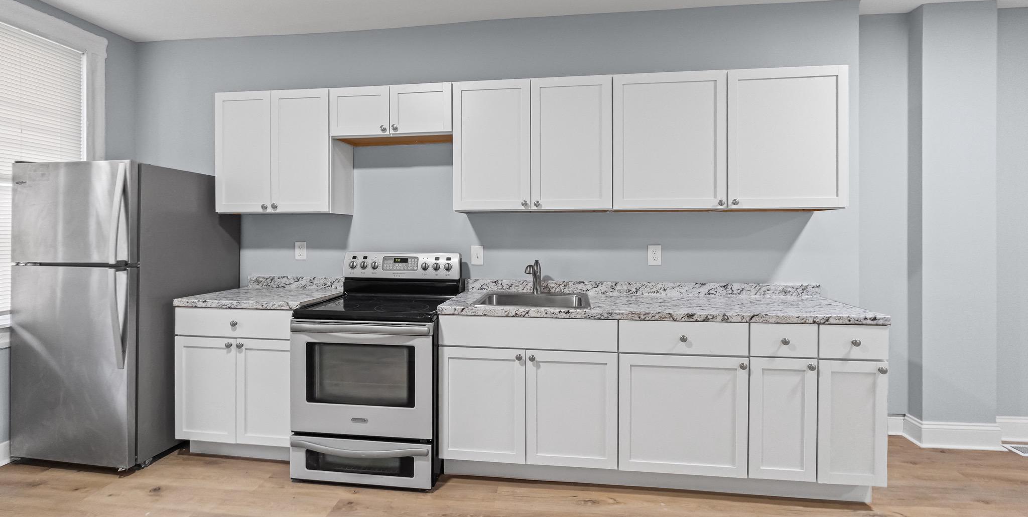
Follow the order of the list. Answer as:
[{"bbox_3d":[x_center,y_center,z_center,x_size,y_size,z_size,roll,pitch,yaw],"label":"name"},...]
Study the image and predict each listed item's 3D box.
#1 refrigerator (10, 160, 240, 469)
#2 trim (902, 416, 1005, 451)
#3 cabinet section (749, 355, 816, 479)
[{"bbox_3d":[-2.359,0.307,2.841,0.771,1.666,0.823,1,1,9],"label":"refrigerator"},{"bbox_3d":[2.748,1.091,2.895,0.470,0.163,0.200,0,1,8],"label":"trim"},{"bbox_3d":[1.298,0.753,2.414,0.301,0.574,0.550,0,1,8],"label":"cabinet section"}]

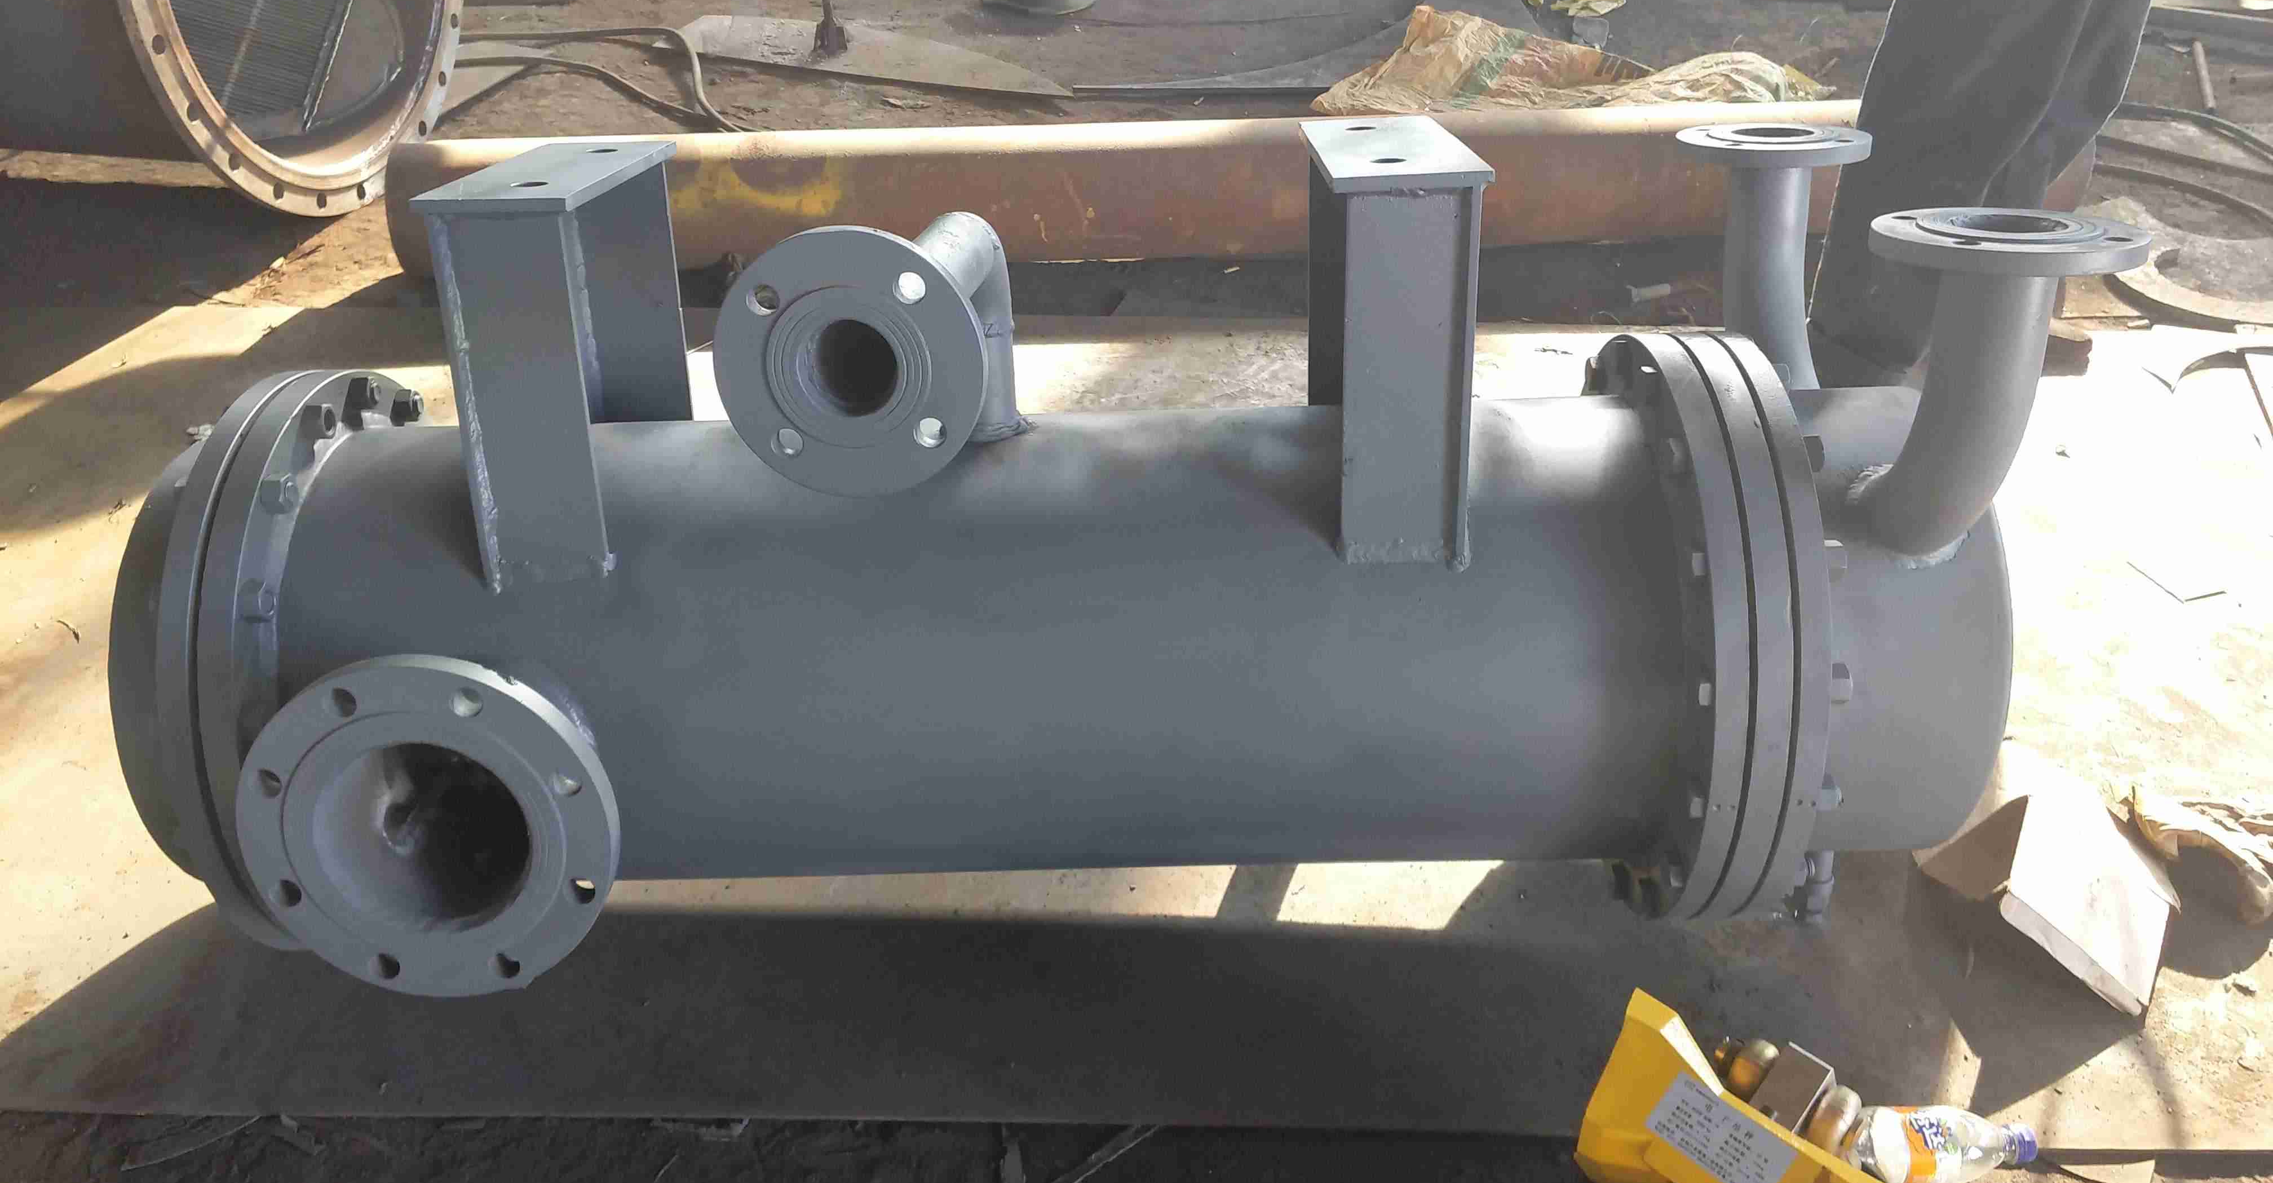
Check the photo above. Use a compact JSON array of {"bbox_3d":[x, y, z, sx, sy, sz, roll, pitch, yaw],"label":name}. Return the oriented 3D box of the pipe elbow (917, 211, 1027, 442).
[{"bbox_3d":[-0.150,-0.163,1.229,0.063,0.195,0.390,1,22,5],"label":"pipe elbow"}]

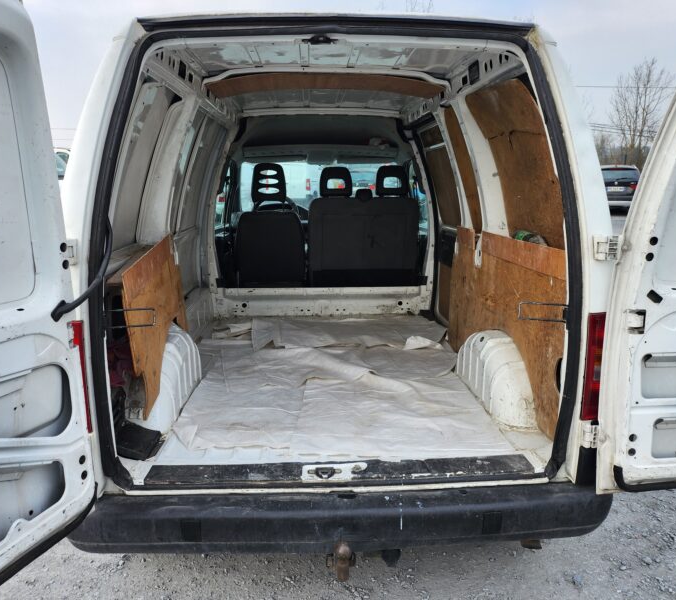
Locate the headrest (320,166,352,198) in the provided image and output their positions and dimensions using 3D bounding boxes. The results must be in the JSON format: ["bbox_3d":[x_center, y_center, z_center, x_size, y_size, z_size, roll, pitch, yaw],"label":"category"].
[{"bbox_3d":[-0.011,-0.800,3.743,0.205,0.195,0.100,-1,13,-3],"label":"headrest"}]

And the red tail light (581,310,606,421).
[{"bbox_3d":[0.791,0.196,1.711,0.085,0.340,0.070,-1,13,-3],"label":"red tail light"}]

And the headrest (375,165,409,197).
[{"bbox_3d":[0.365,-0.809,3.764,0.205,0.200,0.100,-1,13,-3],"label":"headrest"}]

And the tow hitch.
[{"bbox_3d":[0.011,0.800,1.694,0.085,0.110,0.110,-1,13,-3],"label":"tow hitch"}]

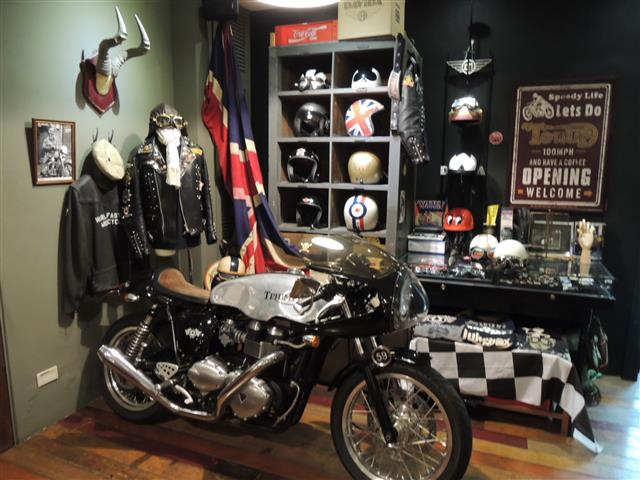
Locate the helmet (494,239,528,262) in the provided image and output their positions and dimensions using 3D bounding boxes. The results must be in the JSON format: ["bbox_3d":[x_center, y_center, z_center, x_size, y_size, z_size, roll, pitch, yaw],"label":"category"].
[{"bbox_3d":[1.361,0.083,3.148,0.221,0.161,0.251,5,11,22],"label":"helmet"}]

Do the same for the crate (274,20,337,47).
[{"bbox_3d":[-0.034,-1.439,3.197,0.472,0.141,0.312,5,11,22],"label":"crate"}]

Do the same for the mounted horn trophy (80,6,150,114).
[{"bbox_3d":[-1.183,-1.038,2.627,0.310,0.580,0.290,4,9,17],"label":"mounted horn trophy"}]

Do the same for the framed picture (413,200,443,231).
[{"bbox_3d":[0.848,-0.183,3.415,0.213,0.221,0.030,5,3,22],"label":"framed picture"}]

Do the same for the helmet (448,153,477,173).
[{"bbox_3d":[1.053,-0.569,3.280,0.210,0.155,0.250,4,9,18],"label":"helmet"}]

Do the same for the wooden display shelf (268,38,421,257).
[{"bbox_3d":[0.191,-0.248,3.464,0.973,2.291,0.638,5,11,22],"label":"wooden display shelf"}]

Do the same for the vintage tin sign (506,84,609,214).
[{"bbox_3d":[1.656,-0.649,3.075,0.610,0.864,0.035,5,6,22],"label":"vintage tin sign"}]

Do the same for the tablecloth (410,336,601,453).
[{"bbox_3d":[1.063,0.827,2.691,1.020,0.480,0.460,4,9,17],"label":"tablecloth"}]

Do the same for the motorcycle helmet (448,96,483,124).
[{"bbox_3d":[1.041,-0.922,3.168,0.229,0.188,0.251,4,10,19],"label":"motorcycle helmet"}]

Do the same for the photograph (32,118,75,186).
[{"bbox_3d":[-1.430,-0.470,2.401,0.025,0.344,0.267,12,15,16],"label":"photograph"}]

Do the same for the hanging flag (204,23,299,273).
[{"bbox_3d":[-0.444,-0.569,2.920,0.600,1.620,0.360,2,8,9],"label":"hanging flag"}]

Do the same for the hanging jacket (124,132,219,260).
[{"bbox_3d":[-0.929,-0.287,2.740,0.560,0.720,0.320,-2,9,-22],"label":"hanging jacket"}]

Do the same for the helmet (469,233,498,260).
[{"bbox_3d":[1.200,0.046,3.230,0.206,0.196,0.241,5,11,25],"label":"helmet"}]

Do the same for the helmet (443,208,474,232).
[{"bbox_3d":[1.021,-0.147,3.270,0.215,0.165,0.250,8,11,38],"label":"helmet"}]

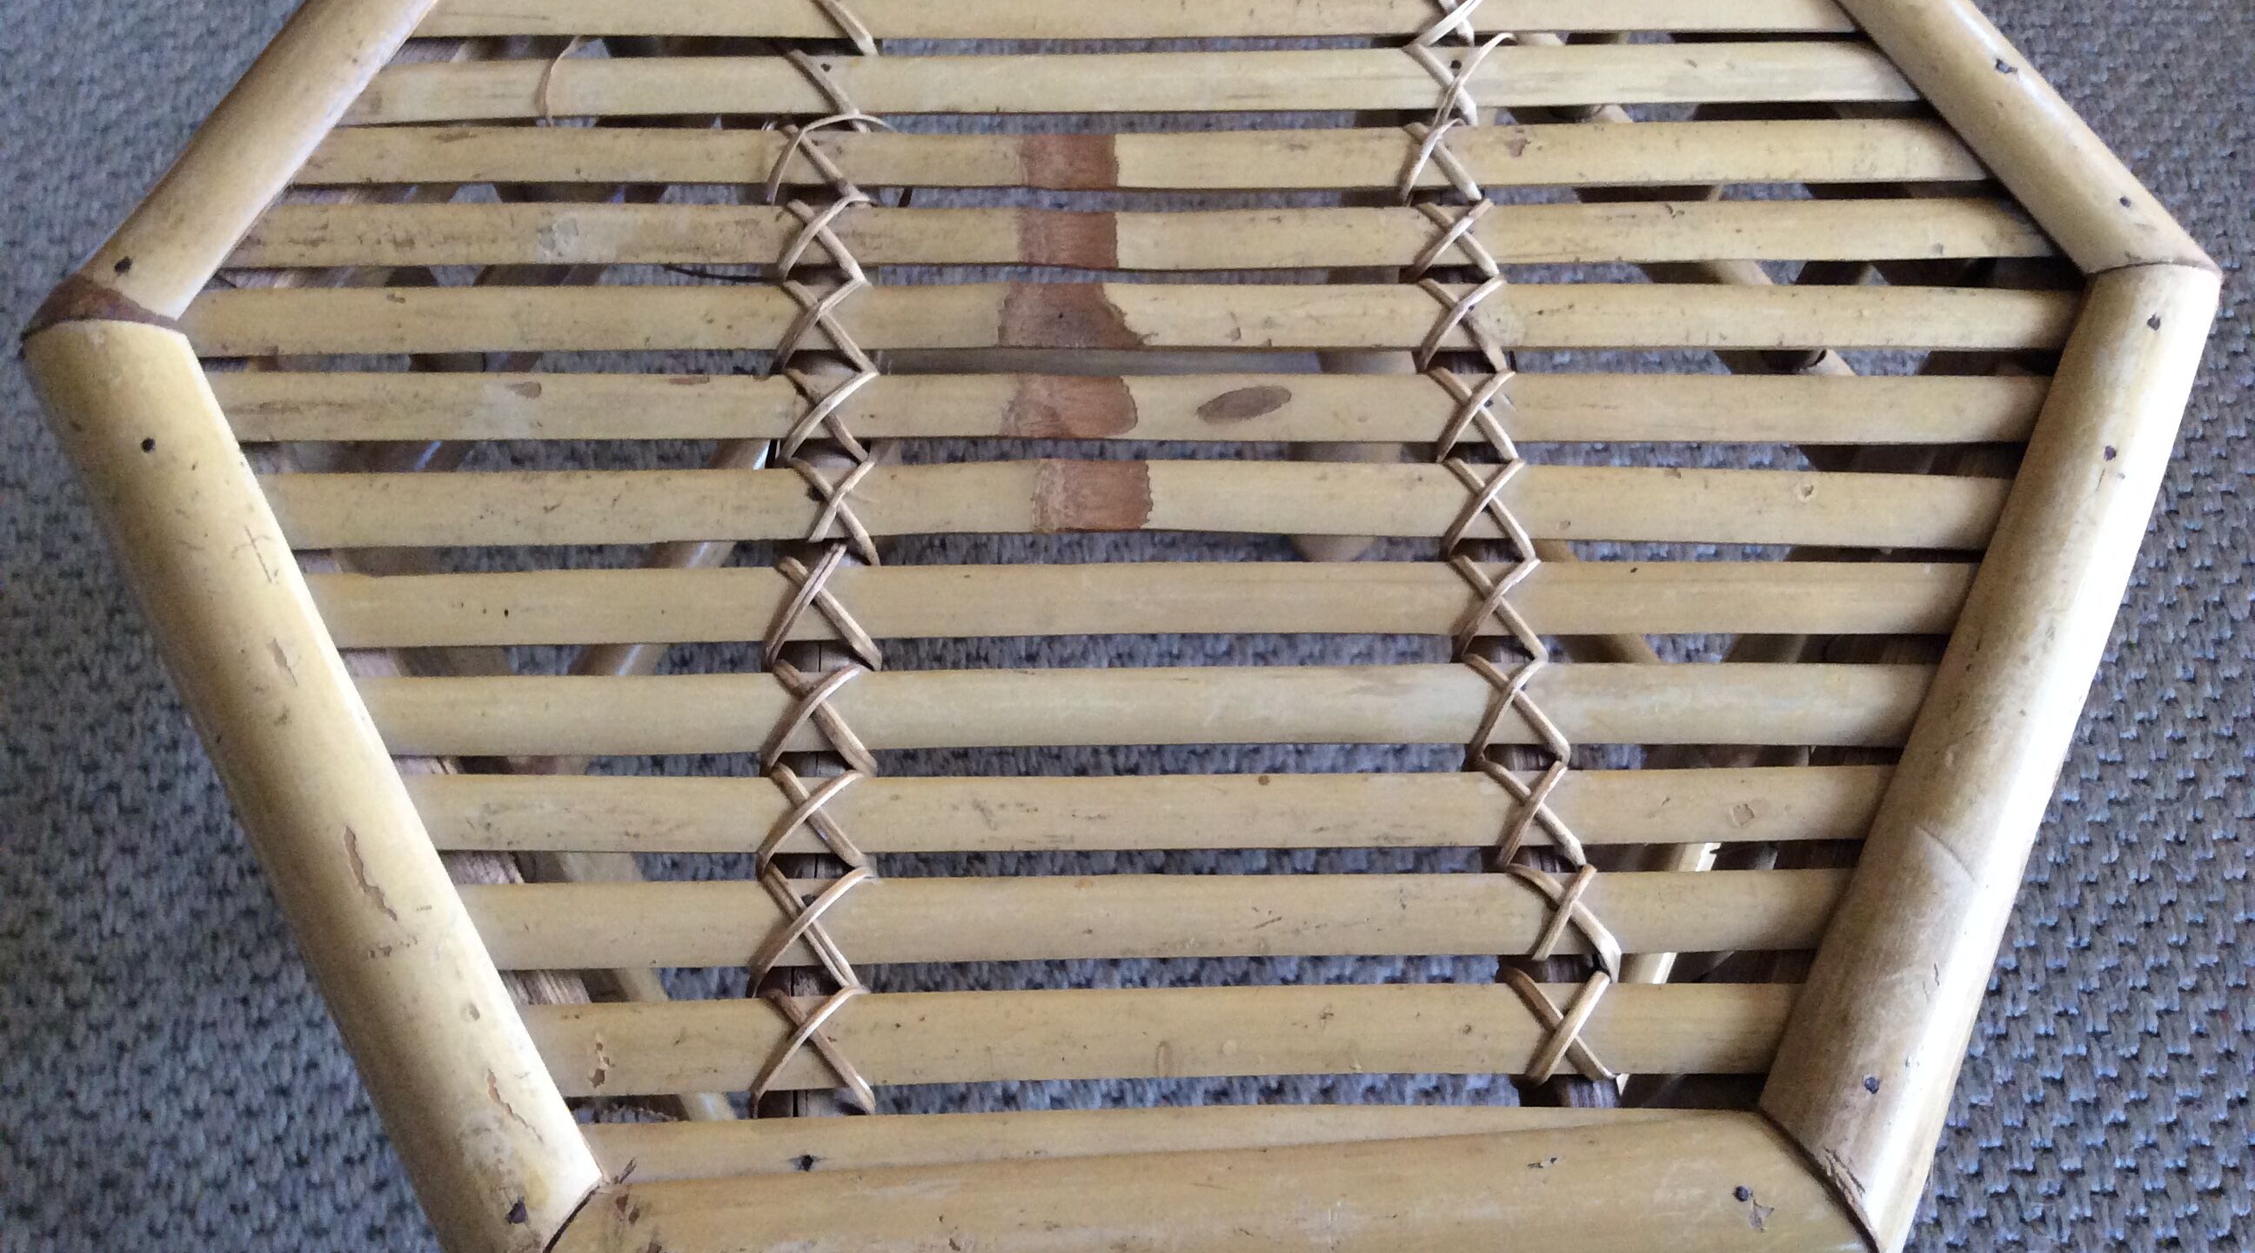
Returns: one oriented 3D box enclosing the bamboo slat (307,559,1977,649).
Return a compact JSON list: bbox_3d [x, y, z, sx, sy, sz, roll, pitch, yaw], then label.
[{"bbox_3d":[0.008,-0.005,0.508,0.422,0.008,0.020,0,66,0],"label":"bamboo slat"}]

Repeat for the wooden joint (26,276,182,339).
[{"bbox_3d":[-0.264,-0.082,0.537,0.041,0.022,0.015,-1,66,-1],"label":"wooden joint"}]

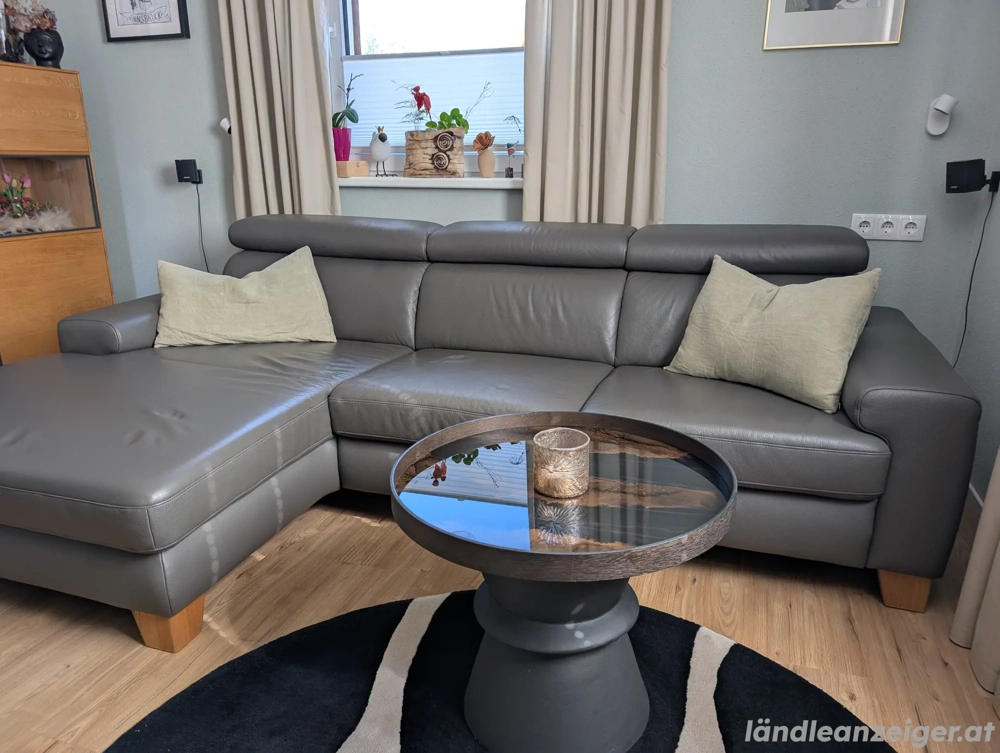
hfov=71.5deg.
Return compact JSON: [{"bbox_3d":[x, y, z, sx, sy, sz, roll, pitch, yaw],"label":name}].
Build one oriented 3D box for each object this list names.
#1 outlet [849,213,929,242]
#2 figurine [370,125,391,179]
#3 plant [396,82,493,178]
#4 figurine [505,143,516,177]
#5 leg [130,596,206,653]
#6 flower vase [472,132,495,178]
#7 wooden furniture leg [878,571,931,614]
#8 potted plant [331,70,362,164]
[{"bbox_3d":[1.324,-0.508,2.370,0.223,0.083,0.015,5,18,17],"label":"outlet"},{"bbox_3d":[-0.487,-0.941,2.912,0.098,0.198,0.110,-11,20,-30],"label":"figurine"},{"bbox_3d":[-0.231,-0.997,2.835,0.410,0.355,0.180,4,18,12],"label":"plant"},{"bbox_3d":[0.047,-0.852,2.731,0.052,0.136,0.045,1,17,3],"label":"figurine"},{"bbox_3d":[-0.772,0.571,1.638,0.112,0.100,0.108,5,18,17],"label":"leg"},{"bbox_3d":[-0.064,-0.882,2.770,0.088,0.173,0.078,2,17,8],"label":"flower vase"},{"bbox_3d":[1.021,0.522,1.787,0.118,0.100,0.110,5,18,17],"label":"wooden furniture leg"},{"bbox_3d":[-0.642,-1.089,2.935,0.115,0.346,0.105,5,18,17],"label":"potted plant"}]

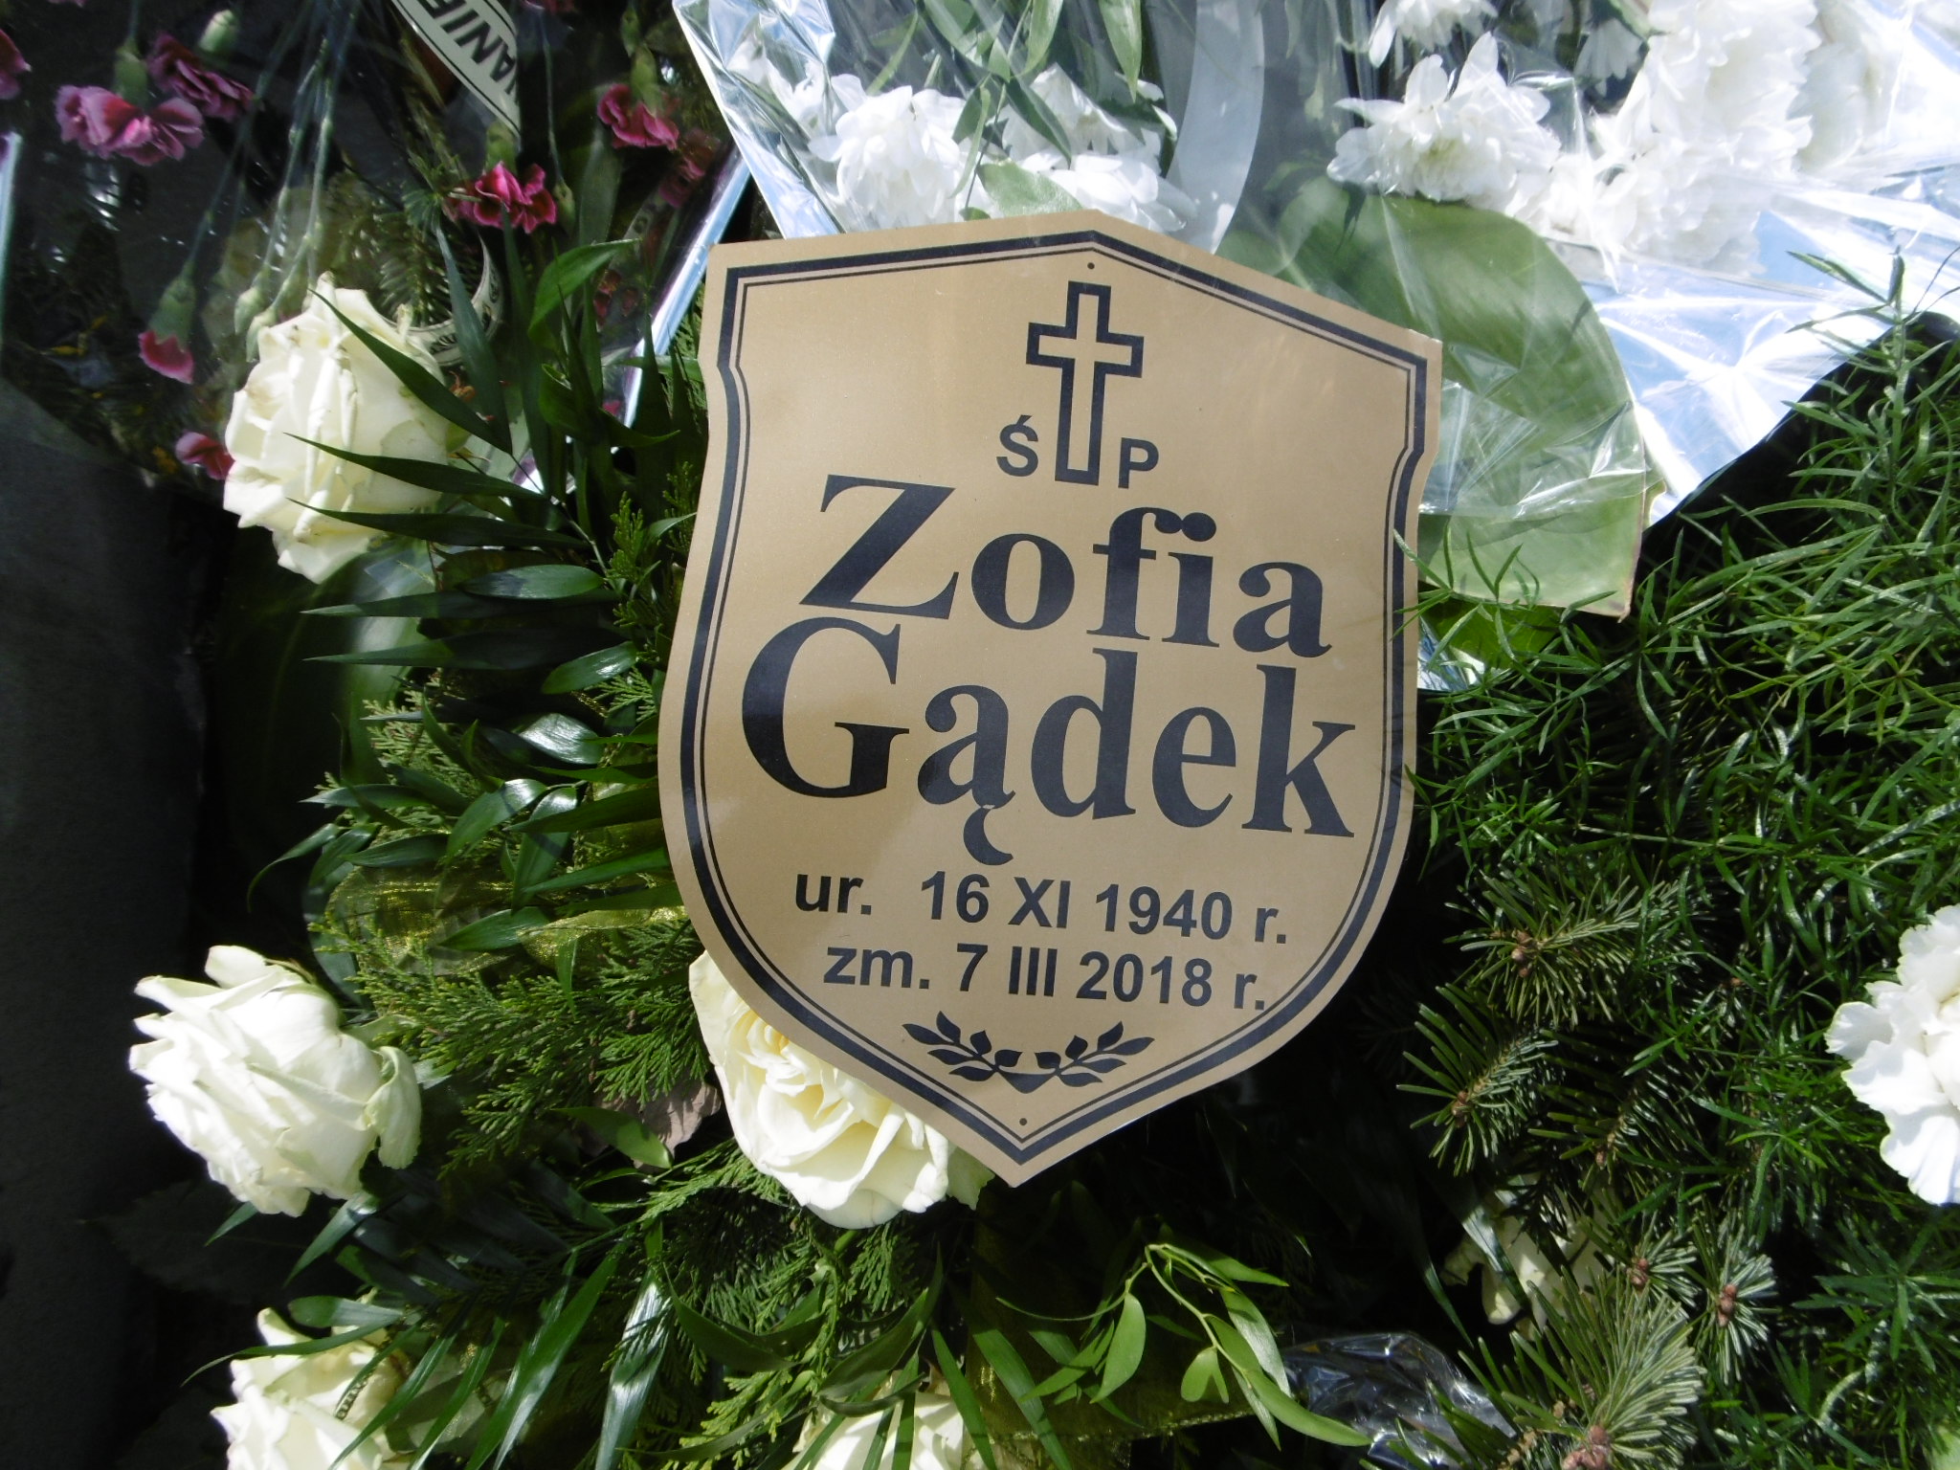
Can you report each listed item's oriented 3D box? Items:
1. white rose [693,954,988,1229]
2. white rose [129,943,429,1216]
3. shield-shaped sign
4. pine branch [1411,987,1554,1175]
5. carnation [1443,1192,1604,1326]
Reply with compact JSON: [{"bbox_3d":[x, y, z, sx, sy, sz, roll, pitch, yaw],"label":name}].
[{"bbox_3d":[-0.041,0.103,0.403,0.088,0.066,0.088,-5,74,17],"label":"white rose"},{"bbox_3d":[-0.211,0.102,0.405,0.064,0.080,0.080,-34,91,-26],"label":"white rose"},{"bbox_3d":[0.021,-0.012,0.371,0.208,0.004,0.268,5,87,-7],"label":"shield-shaped sign"},{"bbox_3d":[0.152,0.103,0.410,0.050,0.045,0.060,27,36,19],"label":"pine branch"},{"bbox_3d":[0.185,0.173,0.455,0.058,0.045,0.058,-3,60,5],"label":"carnation"}]

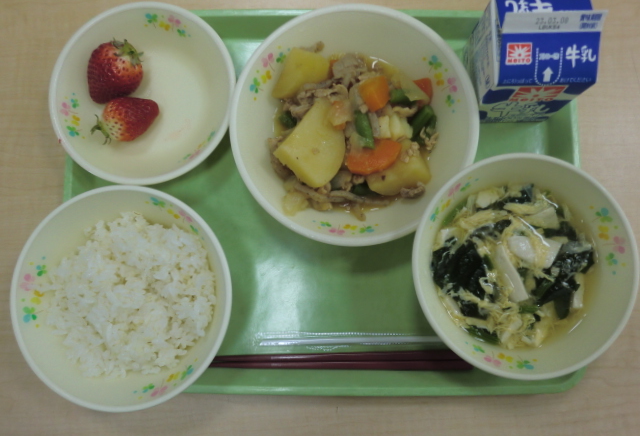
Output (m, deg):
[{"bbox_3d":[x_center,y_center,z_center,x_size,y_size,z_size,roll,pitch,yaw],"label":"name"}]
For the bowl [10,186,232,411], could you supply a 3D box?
[{"bbox_3d":[-0.122,0.051,0.325,0.138,0.059,0.138,-1,84,2],"label":"bowl"}]

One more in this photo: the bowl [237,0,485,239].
[{"bbox_3d":[0.022,-0.058,0.332,0.157,0.058,0.157,0,84,2],"label":"bowl"}]

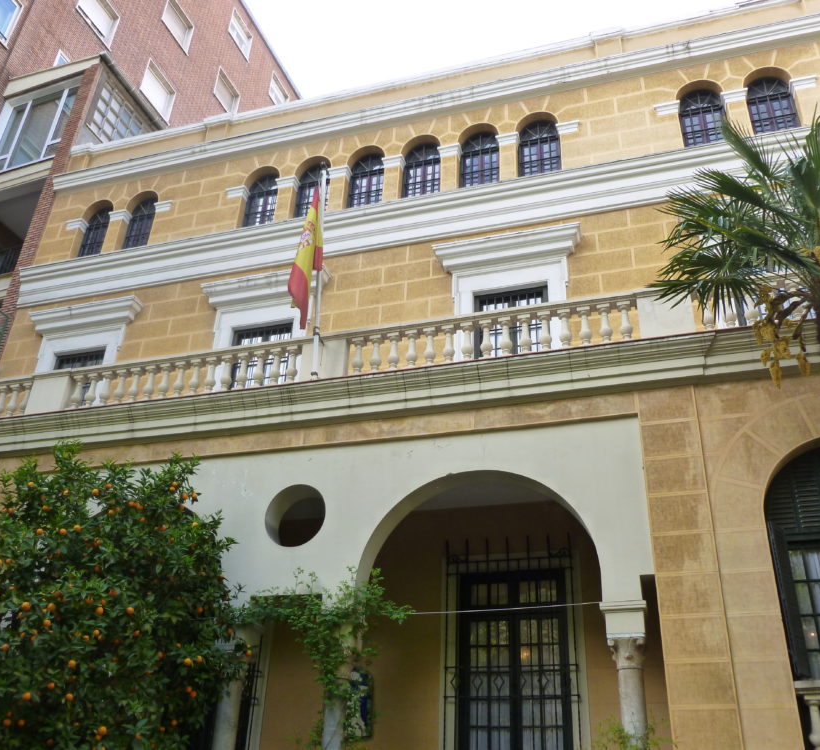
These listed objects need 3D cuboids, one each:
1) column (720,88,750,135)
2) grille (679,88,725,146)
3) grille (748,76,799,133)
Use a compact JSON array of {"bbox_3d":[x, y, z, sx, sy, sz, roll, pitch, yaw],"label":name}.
[{"bbox_3d":[5.148,-3.962,12.616,0.390,1.100,0.260,-7,-30,16],"label":"column"},{"bbox_3d":[5.014,-4.330,13.854,0.768,1.611,0.120,-7,-31,16],"label":"grille"},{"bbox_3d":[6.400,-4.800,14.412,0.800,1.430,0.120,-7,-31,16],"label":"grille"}]

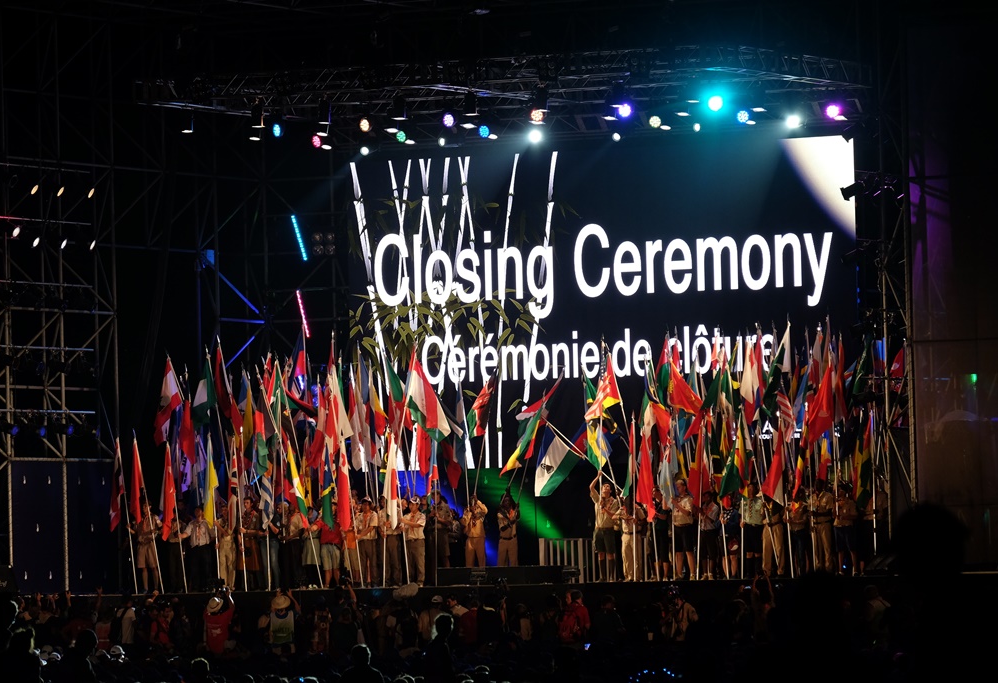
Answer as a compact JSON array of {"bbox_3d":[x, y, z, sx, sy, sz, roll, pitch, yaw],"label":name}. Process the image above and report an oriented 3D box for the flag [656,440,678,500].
[{"bbox_3d":[3.119,2.406,123.214,0.370,1.148,0.220,-1,-2,9],"label":"flag"}]

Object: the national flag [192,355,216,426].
[{"bbox_3d":[-5.729,0.950,129.050,0.416,1.396,0.280,-1,-2,12],"label":"national flag"}]

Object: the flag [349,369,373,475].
[{"bbox_3d":[-2.640,1.506,126.907,0.496,1.983,0.280,-1,-2,9],"label":"flag"}]

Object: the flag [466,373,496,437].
[{"bbox_3d":[-0.341,1.179,122.600,0.550,1.140,0.350,-2,-2,12],"label":"flag"}]

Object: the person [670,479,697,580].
[{"bbox_3d":[3.315,3.378,119.600,0.540,1.820,0.420,-2,-3,18],"label":"person"}]

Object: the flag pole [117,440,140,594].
[{"bbox_3d":[-7.018,3.303,126.050,0.040,2.994,0.040,-7,-2,0],"label":"flag pole"}]

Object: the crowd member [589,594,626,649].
[{"bbox_3d":[1.870,5.195,113.461,0.550,1.730,0.400,-3,-3,37],"label":"crowd member"}]

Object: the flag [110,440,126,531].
[{"bbox_3d":[-7.354,2.776,128.310,0.294,1.812,0.240,-1,-2,12],"label":"flag"}]

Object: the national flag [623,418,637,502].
[{"bbox_3d":[2.367,2.106,119.808,0.252,1.512,0.250,-2,-3,11],"label":"national flag"}]

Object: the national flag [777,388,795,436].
[{"bbox_3d":[5.200,1.311,120.388,0.326,0.959,0.300,-2,-3,11],"label":"national flag"}]

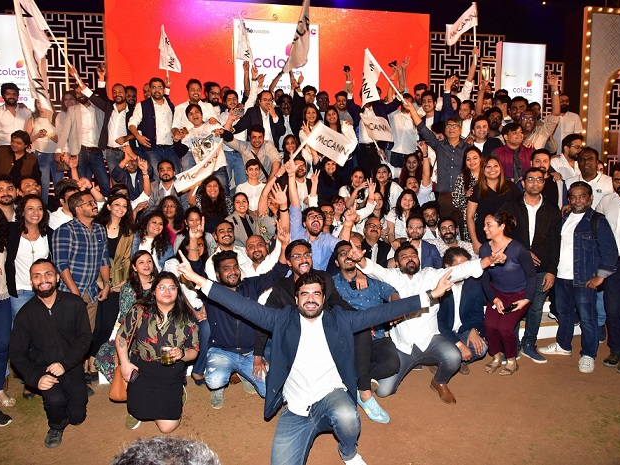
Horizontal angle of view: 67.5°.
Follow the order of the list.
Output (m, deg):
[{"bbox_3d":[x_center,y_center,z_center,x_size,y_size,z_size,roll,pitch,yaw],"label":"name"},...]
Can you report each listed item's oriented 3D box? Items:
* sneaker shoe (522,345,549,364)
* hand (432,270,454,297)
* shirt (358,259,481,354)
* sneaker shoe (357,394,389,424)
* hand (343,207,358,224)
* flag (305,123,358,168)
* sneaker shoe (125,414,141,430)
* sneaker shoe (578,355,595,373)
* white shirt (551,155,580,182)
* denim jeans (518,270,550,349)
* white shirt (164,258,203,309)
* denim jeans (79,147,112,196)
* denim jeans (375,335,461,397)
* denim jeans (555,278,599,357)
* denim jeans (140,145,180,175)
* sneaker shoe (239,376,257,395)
[{"bbox_3d":[2.002,1.060,4.151,0.100,0.120,0.270,-3,6,-27],"label":"sneaker shoe"},{"bbox_3d":[0.745,0.286,2.600,0.100,0.180,0.090,33,3,-5],"label":"hand"},{"bbox_3d":[0.913,0.597,3.800,0.970,0.740,0.400,0,6,9],"label":"shirt"},{"bbox_3d":[0.454,1.209,3.229,0.100,0.110,0.275,-2,5,-20],"label":"sneaker shoe"},{"bbox_3d":[0.340,-0.166,3.850,0.110,0.180,0.080,12,3,5],"label":"hand"},{"bbox_3d":[0.190,-0.791,4.200,0.390,0.270,0.100,23,5,-5],"label":"flag"},{"bbox_3d":[-1.244,1.279,3.266,0.095,0.100,0.250,-2,5,-12],"label":"sneaker shoe"},{"bbox_3d":[2.383,1.109,3.995,0.110,0.115,0.290,3,6,30],"label":"sneaker shoe"},{"bbox_3d":[2.607,-0.496,4.700,0.440,0.640,0.280,-2,5,-20],"label":"white shirt"},{"bbox_3d":[2.042,0.679,4.380,0.400,0.920,0.300,1,6,11],"label":"denim jeans"},{"bbox_3d":[-1.060,0.465,3.980,0.420,0.540,0.280,-1,5,-12],"label":"white shirt"},{"bbox_3d":[-2.472,-0.530,5.350,0.400,0.920,0.320,-2,6,-14],"label":"denim jeans"},{"bbox_3d":[0.800,0.955,3.600,0.660,0.500,0.520,0,5,2],"label":"denim jeans"},{"bbox_3d":[2.336,0.736,4.070,0.380,0.820,0.290,3,6,33],"label":"denim jeans"},{"bbox_3d":[-1.707,-0.605,5.300,0.460,0.900,0.320,-2,6,-11],"label":"denim jeans"},{"bbox_3d":[-0.484,1.150,3.600,0.105,0.120,0.285,-2,18,-25],"label":"sneaker shoe"}]

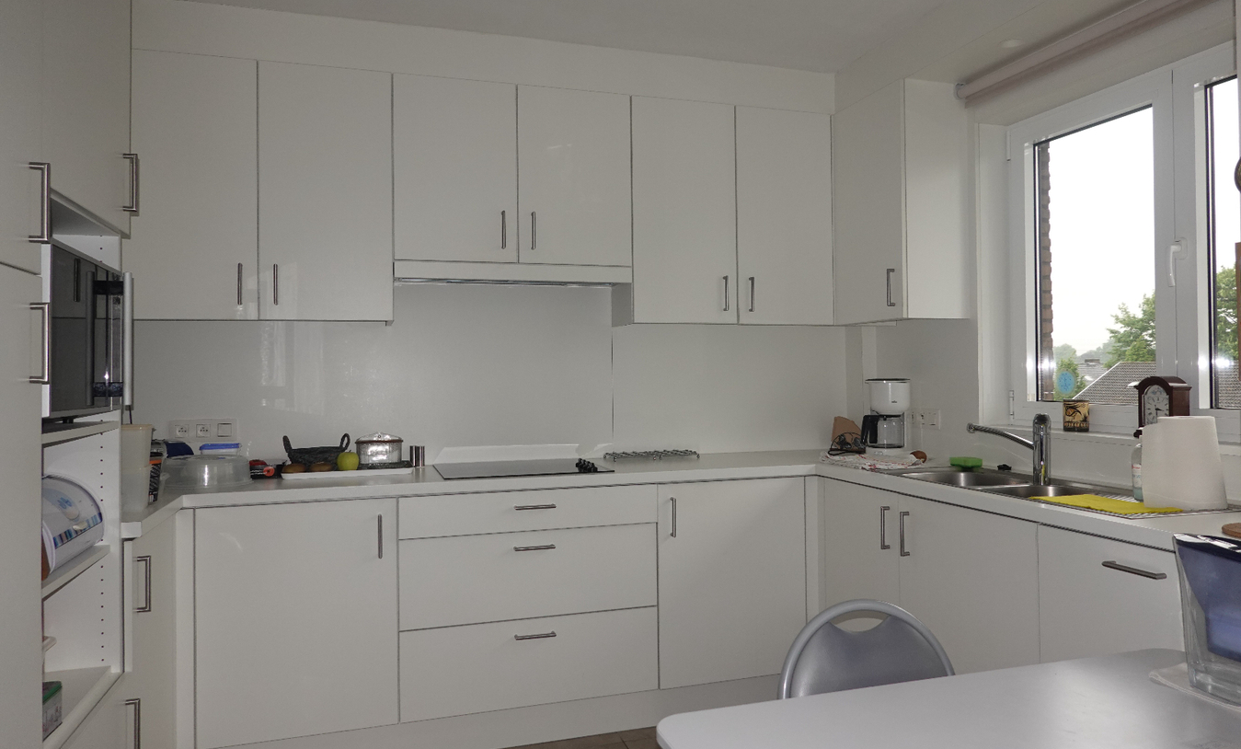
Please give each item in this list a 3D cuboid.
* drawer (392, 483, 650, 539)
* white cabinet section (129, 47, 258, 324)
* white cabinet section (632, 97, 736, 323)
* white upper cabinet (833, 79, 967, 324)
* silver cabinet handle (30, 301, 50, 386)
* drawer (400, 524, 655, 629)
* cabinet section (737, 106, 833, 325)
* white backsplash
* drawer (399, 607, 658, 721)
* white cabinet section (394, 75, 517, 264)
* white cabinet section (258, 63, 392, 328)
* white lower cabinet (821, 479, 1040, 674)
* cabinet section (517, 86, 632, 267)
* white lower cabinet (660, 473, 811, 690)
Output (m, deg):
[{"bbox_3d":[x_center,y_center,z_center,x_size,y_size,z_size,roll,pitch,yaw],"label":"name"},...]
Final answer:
[{"bbox_3d":[-0.366,0.468,3.064,0.900,0.140,0.470,-1,0,-17],"label":"drawer"},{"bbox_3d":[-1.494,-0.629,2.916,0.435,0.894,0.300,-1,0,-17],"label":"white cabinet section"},{"bbox_3d":[0.216,-0.645,3.453,0.450,0.894,0.300,-1,0,-17],"label":"white cabinet section"},{"bbox_3d":[1.117,-0.649,3.316,0.300,0.885,0.456,-1,0,-17],"label":"white upper cabinet"},{"bbox_3d":[-0.990,-0.053,1.413,0.035,0.139,0.012,-1,0,-17],"label":"silver cabinet handle"},{"bbox_3d":[-0.364,0.688,3.064,0.900,0.299,0.470,-1,0,-17],"label":"drawer"},{"bbox_3d":[0.645,-0.649,3.588,0.450,0.894,0.300,-1,0,-17],"label":"cabinet section"},{"bbox_3d":[-0.391,0.005,3.430,3.040,0.710,0.030,-1,0,-17],"label":"white backsplash"},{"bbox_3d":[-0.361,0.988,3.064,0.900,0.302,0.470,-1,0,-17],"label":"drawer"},{"bbox_3d":[-0.645,-0.748,3.183,0.452,0.671,0.300,-1,0,-17],"label":"white cabinet section"},{"bbox_3d":[-1.071,-0.628,3.038,0.441,0.885,0.326,-1,0,-17],"label":"white cabinet section"},{"bbox_3d":[1.184,0.753,2.712,0.540,0.741,1.050,-1,0,-17],"label":"white lower cabinet"},{"bbox_3d":[-0.214,-0.752,3.318,0.451,0.671,0.300,-1,0,-17],"label":"cabinet section"},{"bbox_3d":[0.341,0.762,3.327,0.600,0.741,0.550,-1,0,-17],"label":"white lower cabinet"}]

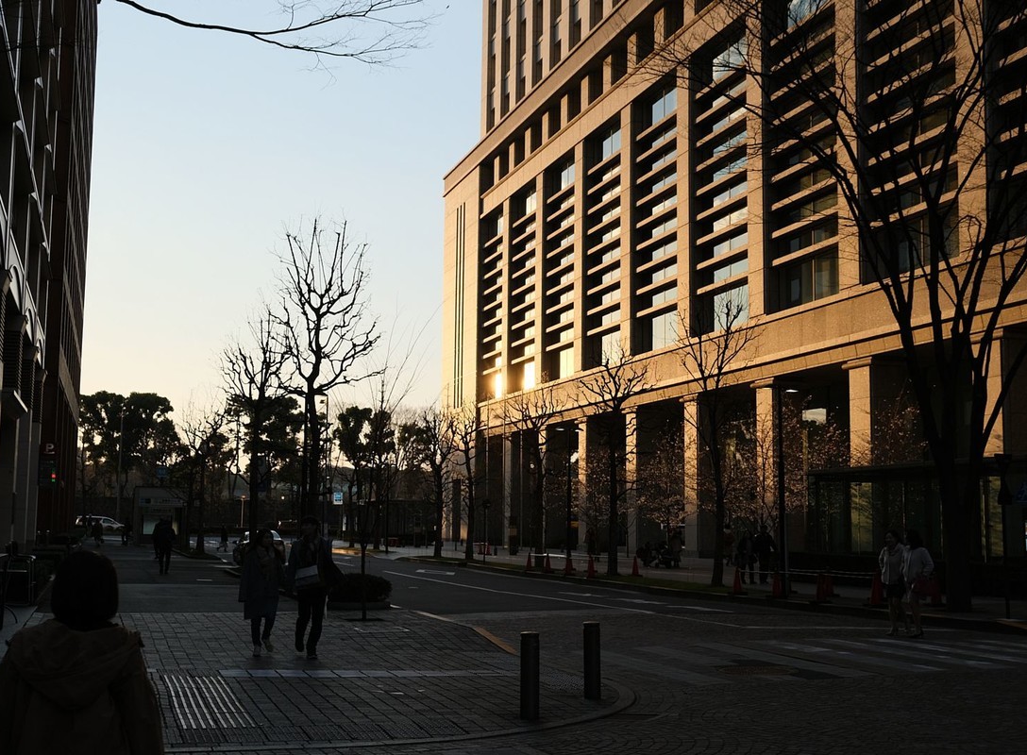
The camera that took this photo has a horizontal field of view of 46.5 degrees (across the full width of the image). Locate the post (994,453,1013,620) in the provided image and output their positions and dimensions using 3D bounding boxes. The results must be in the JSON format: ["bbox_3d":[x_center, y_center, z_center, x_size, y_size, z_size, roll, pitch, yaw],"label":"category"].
[{"bbox_3d":[9.460,3.055,23.065,0.420,3.140,0.130,3,-7,-19],"label":"post"}]

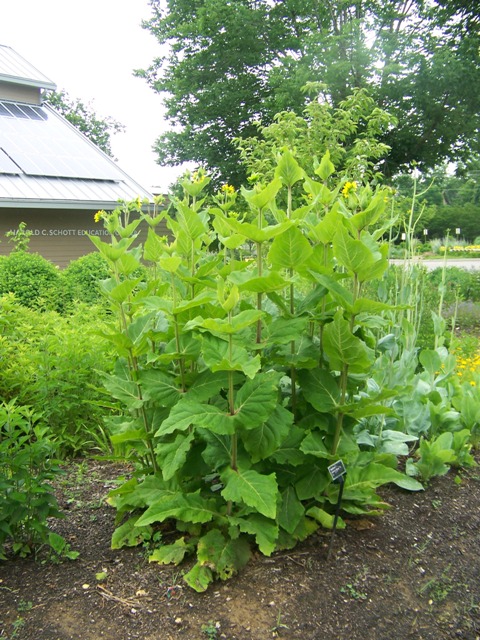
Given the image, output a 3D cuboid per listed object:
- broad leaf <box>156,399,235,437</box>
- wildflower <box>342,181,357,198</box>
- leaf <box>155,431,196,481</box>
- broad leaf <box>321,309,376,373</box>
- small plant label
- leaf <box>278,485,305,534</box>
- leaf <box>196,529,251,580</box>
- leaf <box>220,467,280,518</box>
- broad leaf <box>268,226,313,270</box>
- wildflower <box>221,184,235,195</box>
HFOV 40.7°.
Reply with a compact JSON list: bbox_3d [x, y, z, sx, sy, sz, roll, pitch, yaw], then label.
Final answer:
[{"bbox_3d":[-0.241,0.506,3.291,0.385,0.090,0.200,-14,49,-15],"label":"broad leaf"},{"bbox_3d":[0.556,-0.663,3.285,0.035,0.075,0.075,17,-6,27],"label":"wildflower"},{"bbox_3d":[-0.351,0.731,3.466,0.170,0.296,0.080,35,-36,-7],"label":"leaf"},{"bbox_3d":[0.550,0.113,3.312,0.235,0.305,0.095,-9,31,-2],"label":"broad leaf"},{"bbox_3d":[0.451,0.694,2.992,0.099,0.060,0.010,-17,-9,-42],"label":"small plant label"},{"bbox_3d":[0.257,0.949,3.223,0.135,0.245,0.050,1,-4,-3],"label":"leaf"},{"bbox_3d":[-0.074,1.063,2.920,0.235,0.250,0.080,5,-28,3],"label":"leaf"},{"bbox_3d":[0.073,0.857,3.272,0.235,0.090,0.327,-31,54,-23],"label":"leaf"},{"bbox_3d":[0.271,-0.381,3.469,0.232,0.245,0.075,0,34,0],"label":"broad leaf"},{"bbox_3d":[-0.078,-0.817,4.050,0.085,0.062,0.080,0,8,0],"label":"wildflower"}]

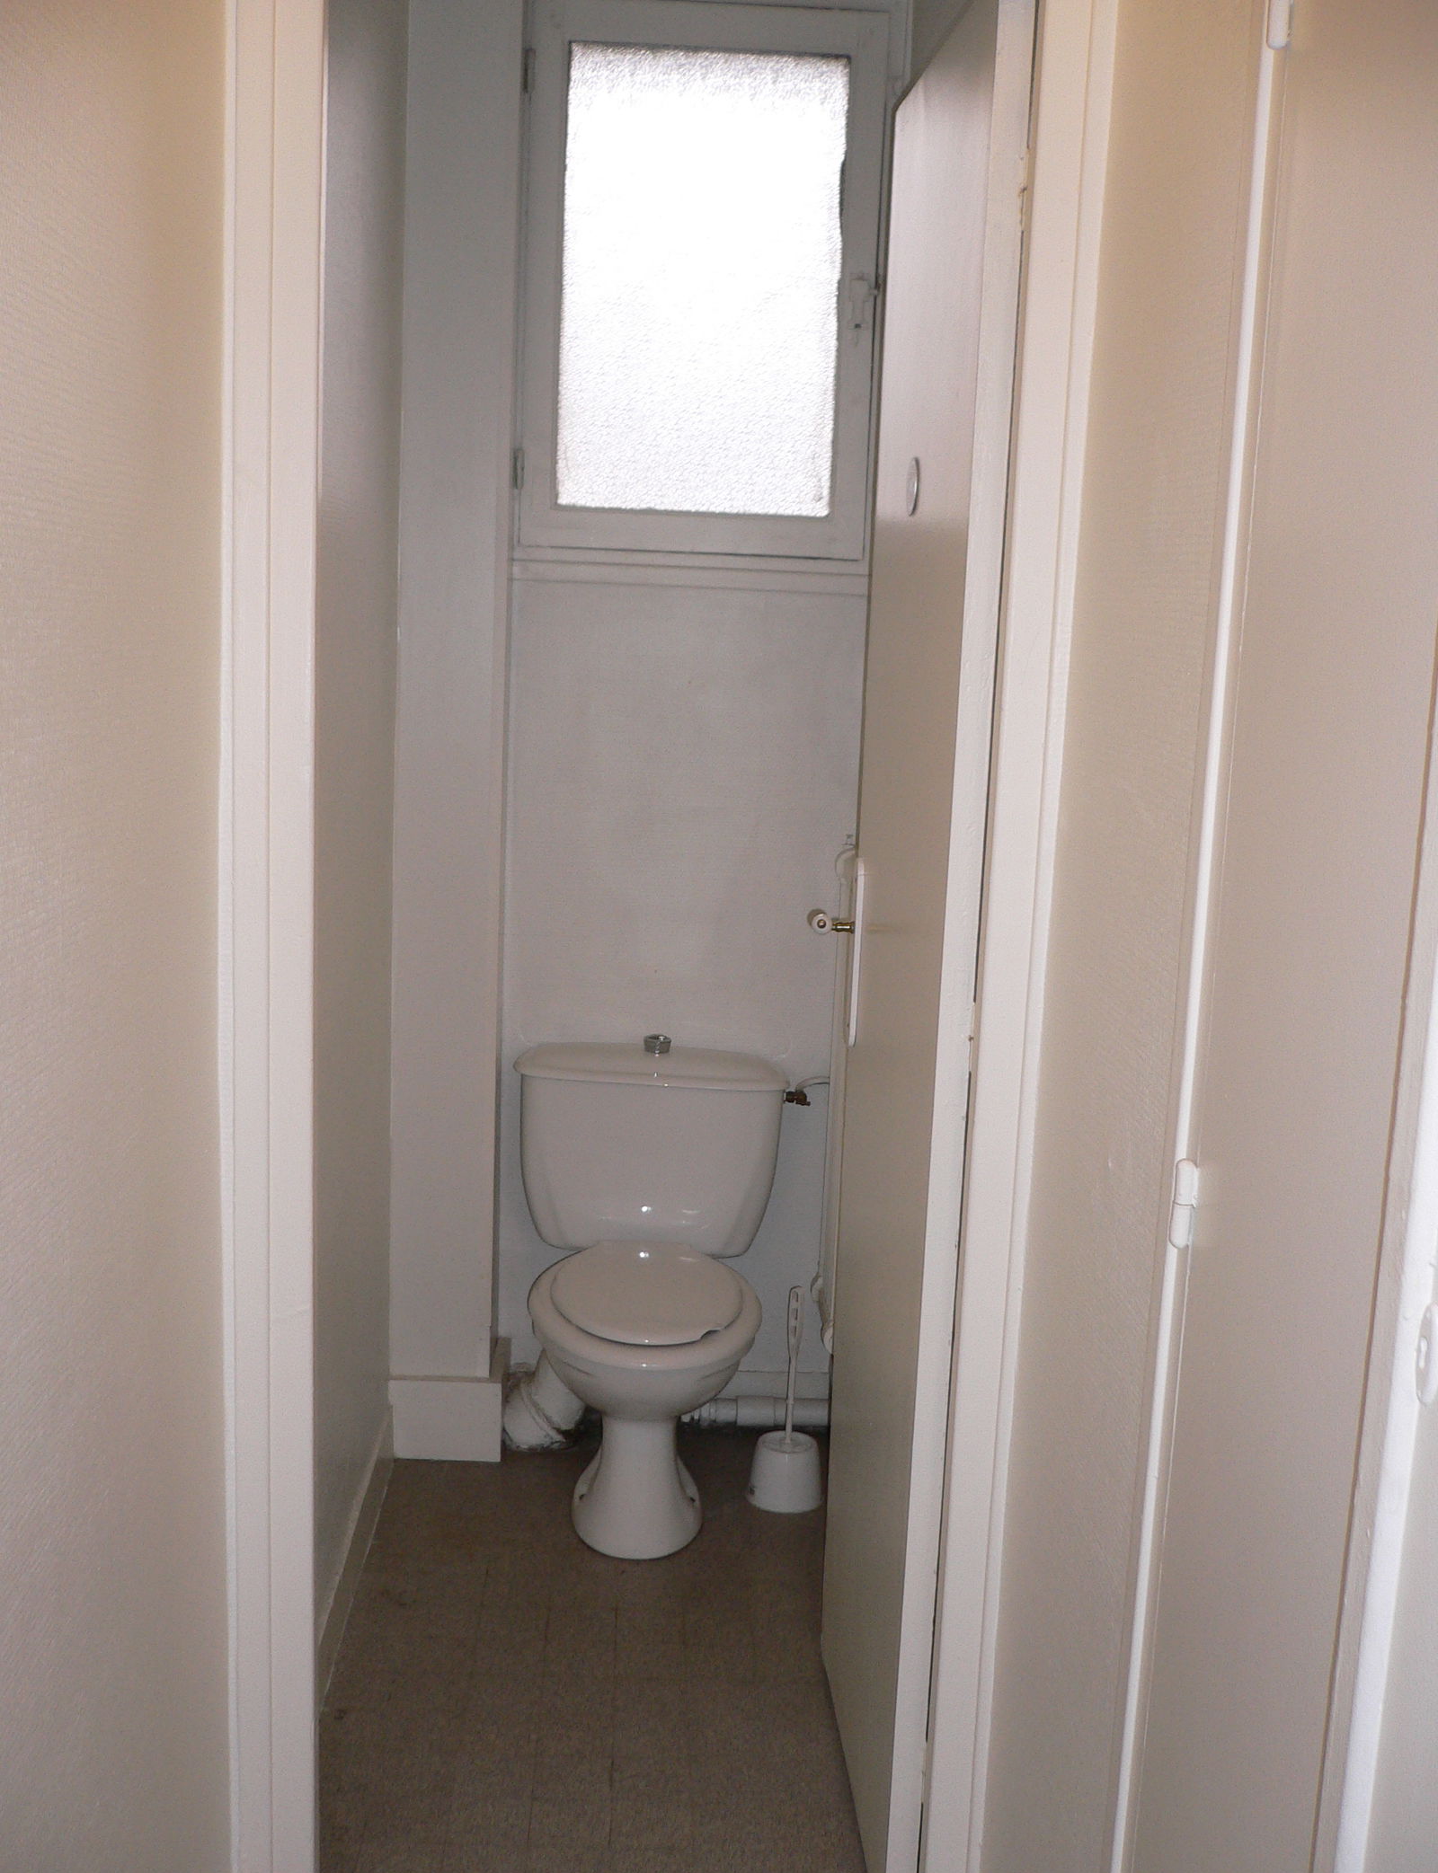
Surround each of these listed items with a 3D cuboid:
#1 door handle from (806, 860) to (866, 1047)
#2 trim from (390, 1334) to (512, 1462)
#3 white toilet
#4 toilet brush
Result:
[{"bbox_3d":[0.149,0.026,2.466,0.077,0.248,0.131,2,10,-3],"label":"door handle"},{"bbox_3d":[-0.457,0.799,3.347,0.186,0.139,0.201,2,10,-2],"label":"trim"},{"bbox_3d":[-0.116,0.556,3.027,0.442,0.753,0.667,2,10,0],"label":"white toilet"},{"bbox_3d":[0.118,0.742,3.161,0.122,0.361,0.122,2,10,-2],"label":"toilet brush"}]

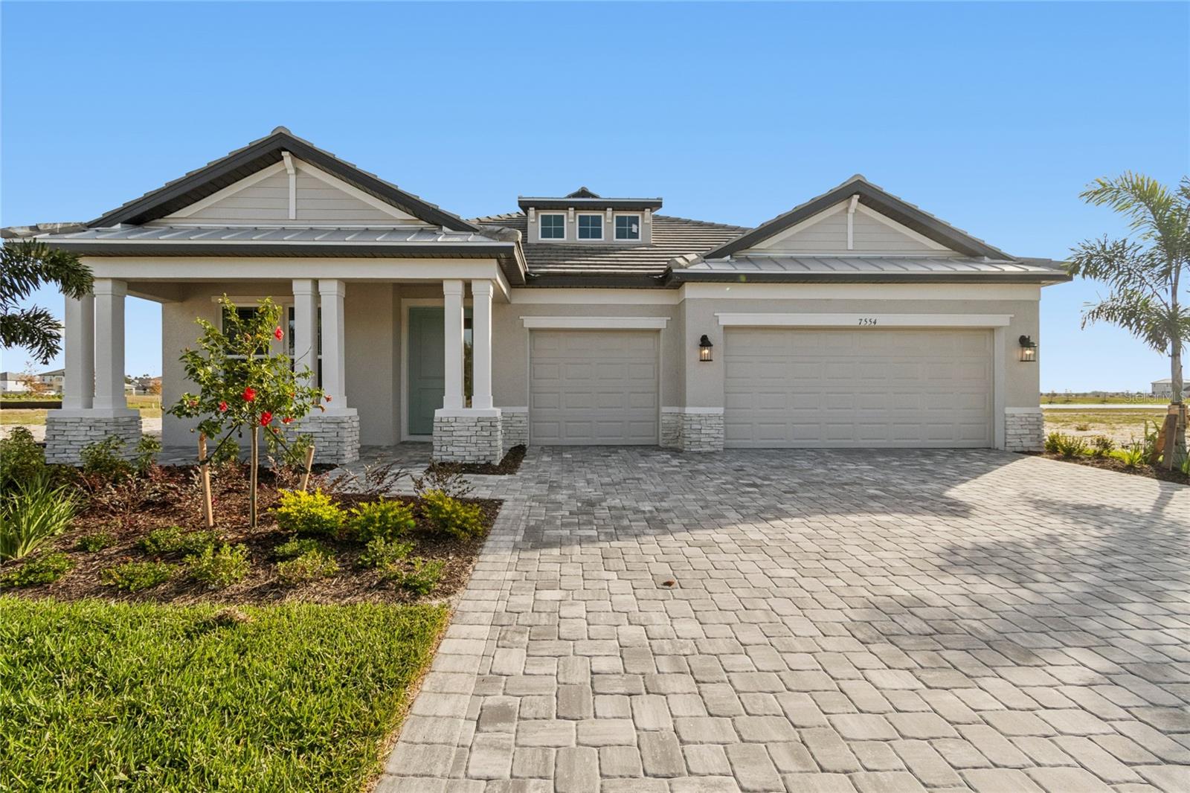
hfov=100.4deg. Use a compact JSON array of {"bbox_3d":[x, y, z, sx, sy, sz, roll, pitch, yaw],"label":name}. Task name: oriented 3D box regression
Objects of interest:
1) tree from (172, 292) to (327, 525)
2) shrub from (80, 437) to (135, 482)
[{"bbox_3d":[-3.120,0.130,4.520,1.270,2.090,1.200,0,0,0],"label":"tree"},{"bbox_3d":[-6.500,0.810,6.600,0.600,0.580,0.560,0,0,0],"label":"shrub"}]

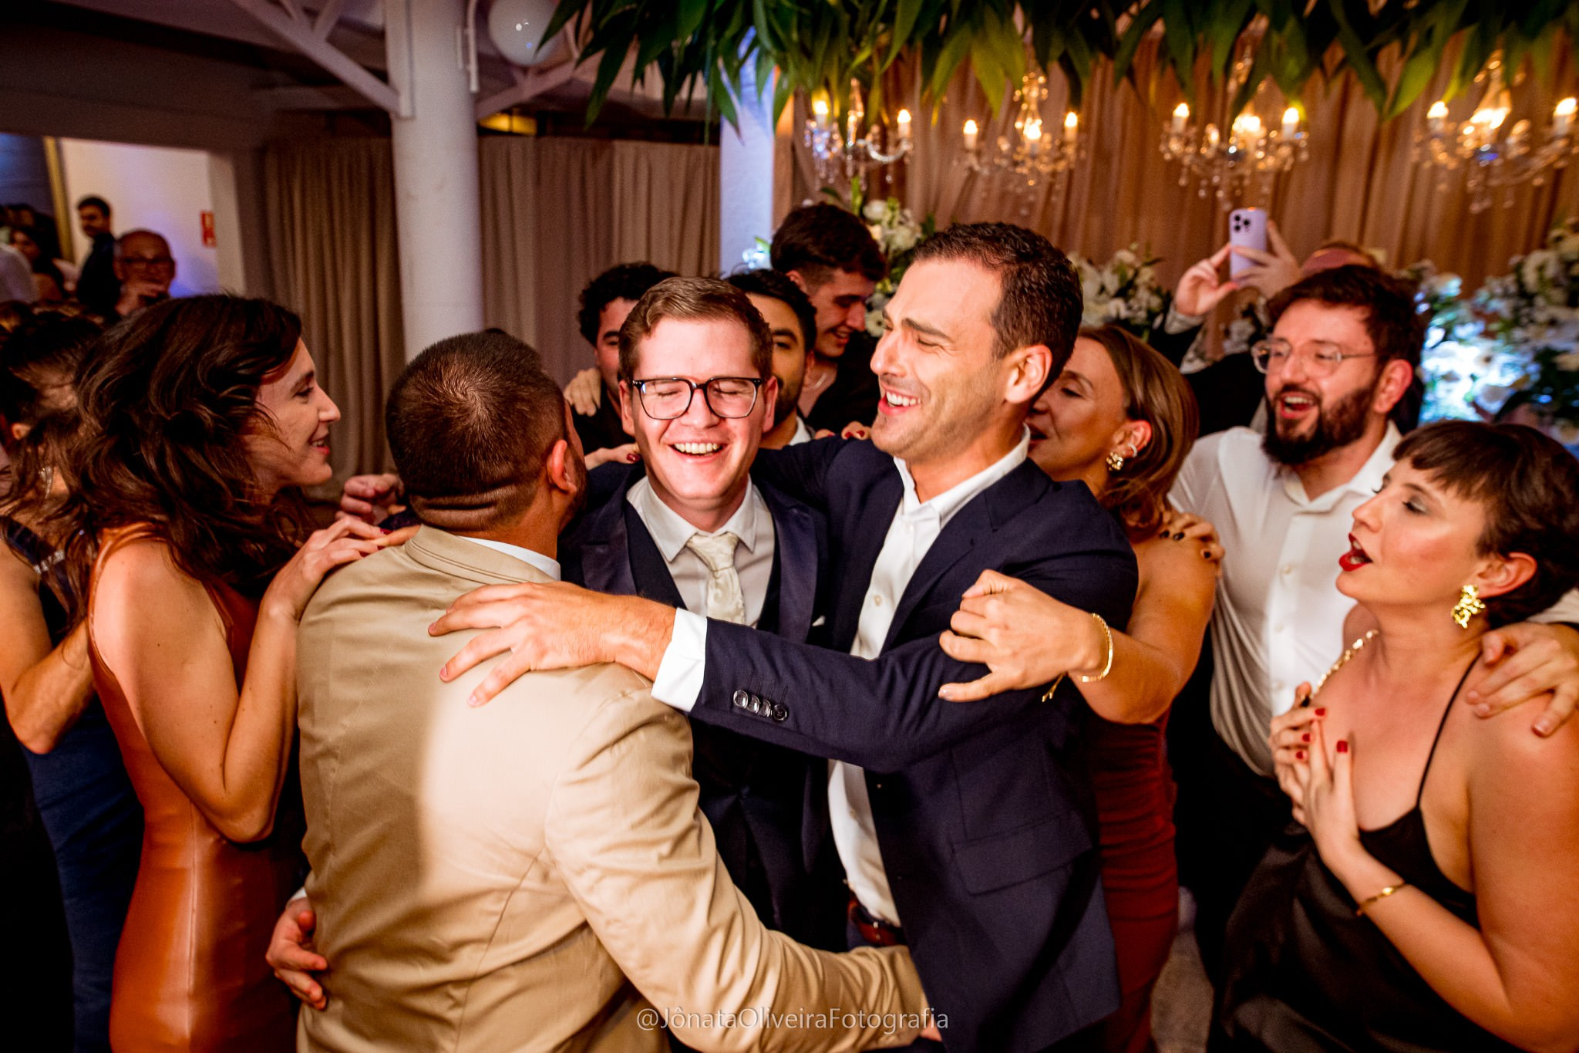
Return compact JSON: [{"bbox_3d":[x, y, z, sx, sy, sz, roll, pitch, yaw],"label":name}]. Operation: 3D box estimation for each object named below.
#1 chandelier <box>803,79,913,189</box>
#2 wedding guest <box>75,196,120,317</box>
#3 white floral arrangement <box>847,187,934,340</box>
[{"bbox_3d":[0.215,-1.238,3.300,0.370,0.360,0.370,3,14,3],"label":"chandelier"},{"bbox_3d":[-3.760,-0.931,5.913,0.340,1.760,0.520,-11,19,-43],"label":"wedding guest"},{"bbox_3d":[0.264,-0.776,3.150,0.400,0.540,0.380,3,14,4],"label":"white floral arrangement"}]

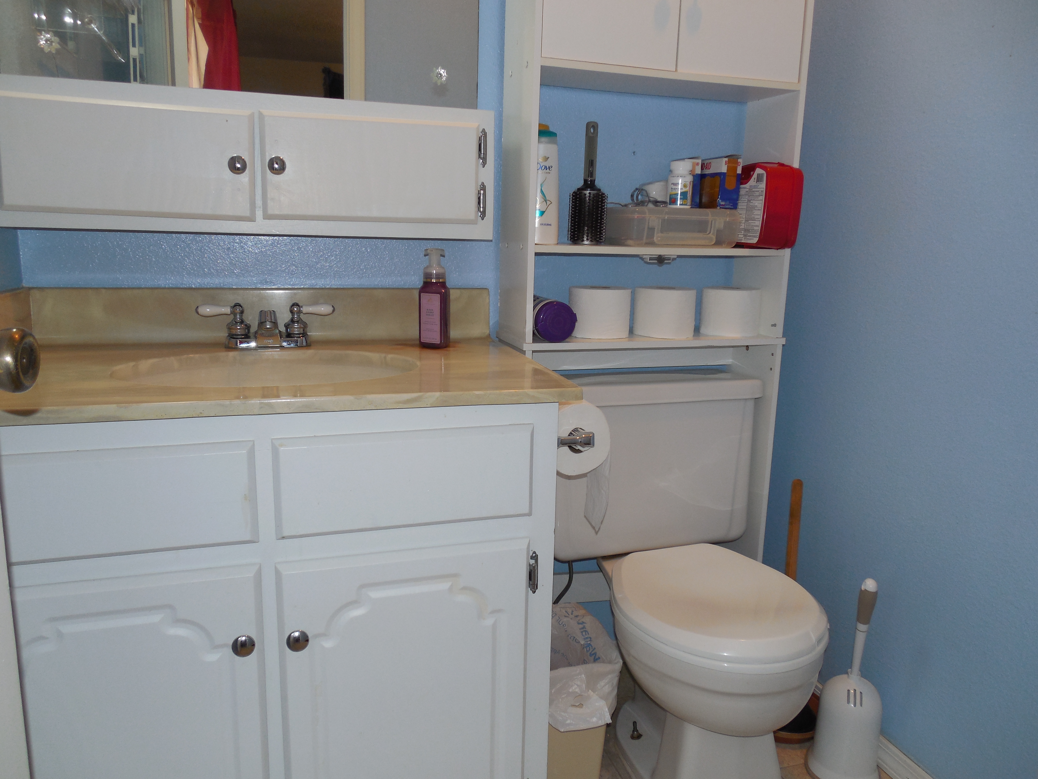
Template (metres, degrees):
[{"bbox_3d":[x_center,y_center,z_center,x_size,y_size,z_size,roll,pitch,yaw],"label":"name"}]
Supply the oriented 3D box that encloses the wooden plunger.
[{"bbox_3d":[0.563,0.448,1.571,0.158,0.544,0.158,-2,12,-17],"label":"wooden plunger"}]

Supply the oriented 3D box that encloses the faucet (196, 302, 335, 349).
[{"bbox_3d":[-0.456,-0.112,1.359,0.245,0.084,0.130,-2,12,-17],"label":"faucet"}]

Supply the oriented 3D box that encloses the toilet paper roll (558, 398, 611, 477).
[{"bbox_3d":[0.081,0.072,1.272,0.116,0.116,0.100,-2,12,-17],"label":"toilet paper roll"}]

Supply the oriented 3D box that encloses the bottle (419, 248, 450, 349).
[{"bbox_3d":[-0.162,-0.175,1.441,0.052,0.188,0.052,4,12,13],"label":"bottle"}]

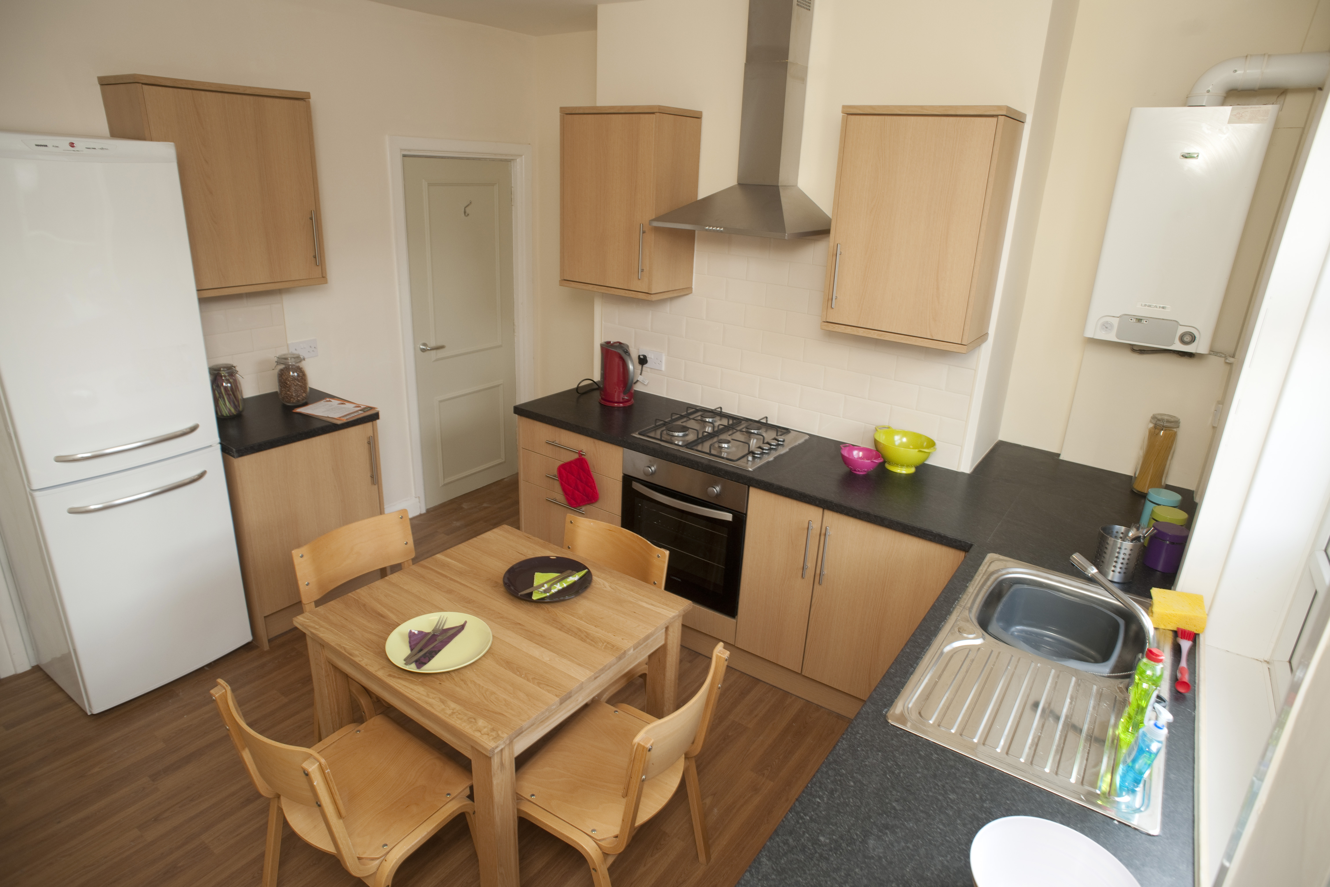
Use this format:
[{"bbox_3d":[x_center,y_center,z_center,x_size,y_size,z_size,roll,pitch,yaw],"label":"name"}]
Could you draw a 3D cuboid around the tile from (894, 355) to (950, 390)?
[{"bbox_3d":[1.009,-0.280,2.901,0.200,0.100,0.008,16,25,32],"label":"tile"}]

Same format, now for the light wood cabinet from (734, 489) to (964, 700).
[{"bbox_3d":[0.796,0.504,2.892,0.805,0.710,0.580,16,25,32],"label":"light wood cabinet"}]

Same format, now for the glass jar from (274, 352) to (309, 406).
[{"bbox_3d":[-1.736,-0.296,3.448,0.130,0.208,0.130,2,20,-1],"label":"glass jar"}]

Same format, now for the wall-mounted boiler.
[{"bbox_3d":[1.735,-0.731,2.517,0.392,0.765,0.310,16,25,32],"label":"wall-mounted boiler"}]

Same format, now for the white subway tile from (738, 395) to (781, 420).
[{"bbox_3d":[0.420,-0.160,3.358,0.200,0.100,0.010,16,25,32],"label":"white subway tile"}]

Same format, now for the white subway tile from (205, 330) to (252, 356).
[{"bbox_3d":[-1.931,-0.439,3.277,0.010,0.100,0.200,16,25,32],"label":"white subway tile"}]

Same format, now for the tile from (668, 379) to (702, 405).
[{"bbox_3d":[0.088,-0.251,3.555,0.198,0.100,0.010,16,25,32],"label":"tile"}]

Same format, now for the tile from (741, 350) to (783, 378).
[{"bbox_3d":[0.424,-0.347,3.294,0.200,0.100,0.010,16,24,32],"label":"tile"}]

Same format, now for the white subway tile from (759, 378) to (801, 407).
[{"bbox_3d":[0.506,-0.229,3.282,0.200,0.100,0.010,16,24,32],"label":"white subway tile"}]

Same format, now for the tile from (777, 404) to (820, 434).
[{"bbox_3d":[0.582,-0.112,3.277,0.200,0.100,0.008,16,25,32],"label":"tile"}]

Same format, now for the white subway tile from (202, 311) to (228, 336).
[{"bbox_3d":[-1.968,-0.511,3.148,0.008,0.100,0.200,16,25,32],"label":"white subway tile"}]

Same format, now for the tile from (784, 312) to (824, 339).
[{"bbox_3d":[0.598,-0.493,3.117,0.200,0.100,0.010,16,24,32],"label":"tile"}]

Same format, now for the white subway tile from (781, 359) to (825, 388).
[{"bbox_3d":[0.587,-0.298,3.167,0.198,0.100,0.010,16,25,32],"label":"white subway tile"}]

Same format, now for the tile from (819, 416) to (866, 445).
[{"bbox_3d":[0.749,-0.065,3.147,0.200,0.100,0.010,16,25,32],"label":"tile"}]

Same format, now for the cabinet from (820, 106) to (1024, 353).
[{"bbox_3d":[0.879,-0.748,2.566,0.517,0.747,0.306,16,25,32],"label":"cabinet"}]

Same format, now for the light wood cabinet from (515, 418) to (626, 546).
[{"bbox_3d":[-0.275,0.259,3.626,0.622,0.830,0.595,16,24,32],"label":"light wood cabinet"}]

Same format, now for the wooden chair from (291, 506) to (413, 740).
[{"bbox_3d":[-0.906,0.712,2.499,0.470,0.810,0.470,18,26,35],"label":"wooden chair"}]

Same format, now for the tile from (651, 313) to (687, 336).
[{"bbox_3d":[0.019,-0.560,3.498,0.198,0.100,0.010,16,25,32],"label":"tile"}]

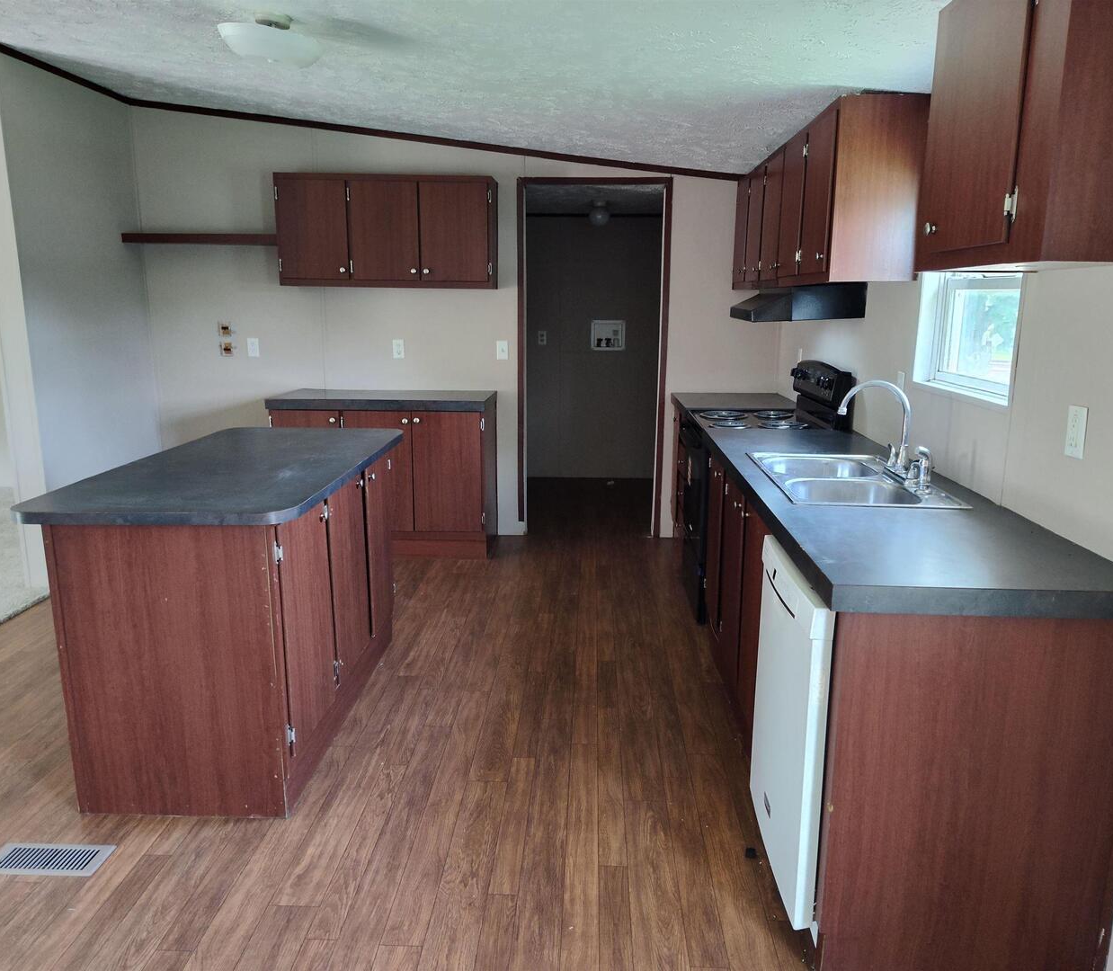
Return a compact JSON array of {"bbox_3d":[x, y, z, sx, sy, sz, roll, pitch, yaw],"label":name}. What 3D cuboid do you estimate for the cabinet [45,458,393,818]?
[{"bbox_3d":[-1.056,0.396,3.068,0.622,0.875,1.333,1,12,3],"label":"cabinet"}]

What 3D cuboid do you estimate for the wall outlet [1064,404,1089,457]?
[{"bbox_3d":[1.196,-0.124,1.986,0.008,0.117,0.074,1,12,3],"label":"wall outlet"}]

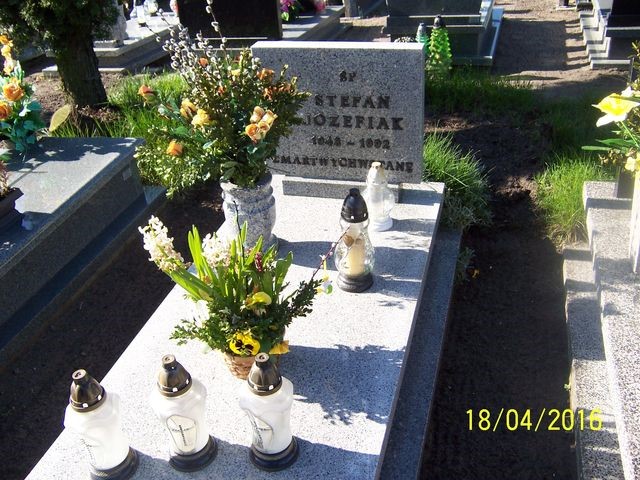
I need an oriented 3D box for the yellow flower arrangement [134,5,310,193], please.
[{"bbox_3d":[-0.297,-0.414,1.860,0.530,0.550,0.410,5,33,15],"label":"yellow flower arrangement"}]

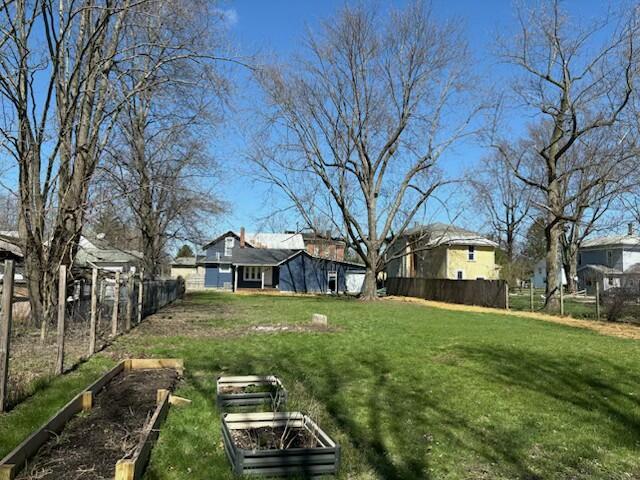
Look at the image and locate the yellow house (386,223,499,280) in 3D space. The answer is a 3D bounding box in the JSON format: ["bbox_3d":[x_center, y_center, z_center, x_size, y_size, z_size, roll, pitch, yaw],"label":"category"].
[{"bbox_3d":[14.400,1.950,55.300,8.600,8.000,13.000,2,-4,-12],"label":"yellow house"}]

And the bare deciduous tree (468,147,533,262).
[{"bbox_3d":[23.200,-2.950,62.000,8.000,17.500,8.000,2,-4,-12],"label":"bare deciduous tree"}]

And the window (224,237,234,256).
[{"bbox_3d":[-8.750,0.630,46.500,0.950,1.850,0.150,2,-4,-12],"label":"window"}]

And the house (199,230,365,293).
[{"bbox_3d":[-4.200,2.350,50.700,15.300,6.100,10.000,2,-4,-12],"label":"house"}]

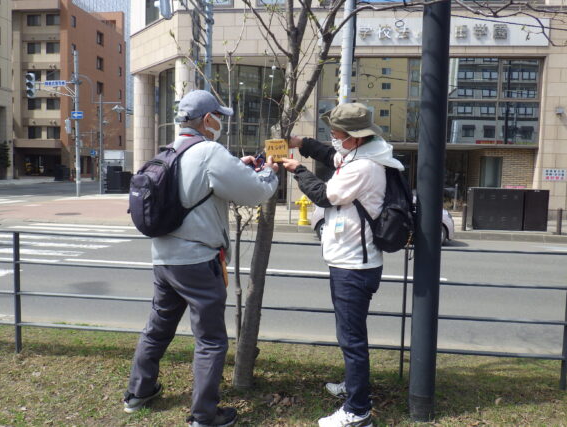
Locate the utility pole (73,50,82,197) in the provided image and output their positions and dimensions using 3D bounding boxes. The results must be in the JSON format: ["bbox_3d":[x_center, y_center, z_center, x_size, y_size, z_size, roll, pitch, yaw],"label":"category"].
[{"bbox_3d":[-10.460,-4.524,23.425,0.210,7.341,0.210,2,4,6],"label":"utility pole"}]

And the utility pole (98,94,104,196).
[{"bbox_3d":[-10.405,-3.911,26.187,0.140,5.683,0.140,2,4,6],"label":"utility pole"}]

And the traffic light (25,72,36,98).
[{"bbox_3d":[-12.906,-6.520,23.500,0.380,1.250,0.380,1,4,-3],"label":"traffic light"}]

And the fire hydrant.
[{"bbox_3d":[0.598,-0.088,13.267,0.490,0.873,0.360,1,4,-3],"label":"fire hydrant"}]

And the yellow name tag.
[{"bbox_3d":[-0.037,-0.342,2.530,0.126,0.124,0.015,1,4,0],"label":"yellow name tag"}]

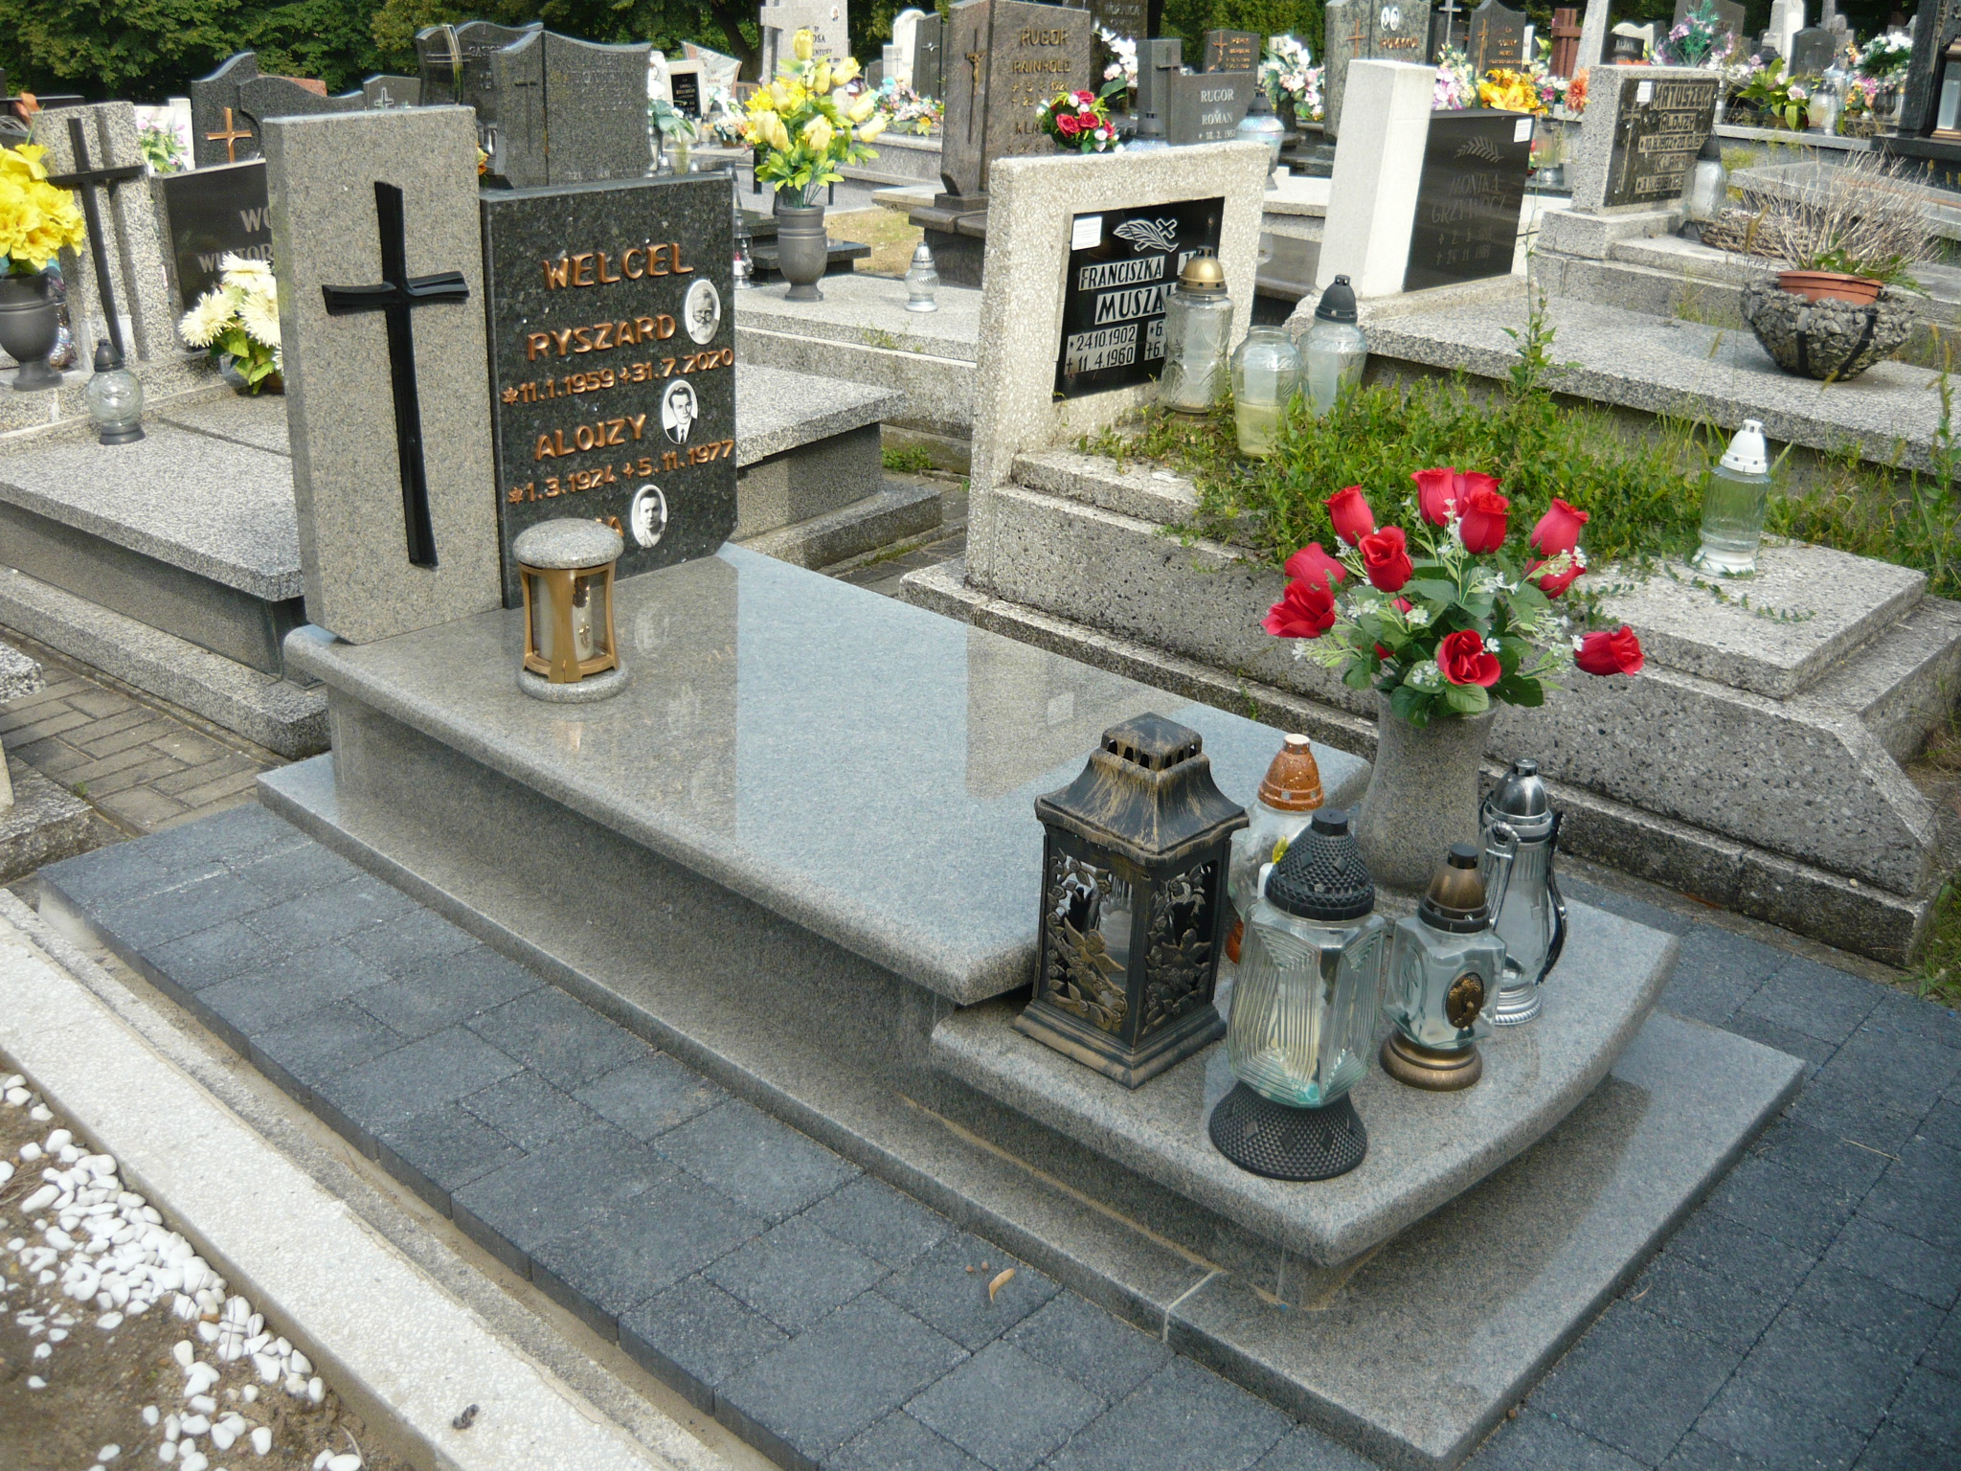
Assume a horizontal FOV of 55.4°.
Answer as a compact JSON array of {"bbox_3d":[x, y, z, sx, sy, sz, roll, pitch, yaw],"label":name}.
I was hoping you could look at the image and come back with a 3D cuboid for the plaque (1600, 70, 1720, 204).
[{"bbox_3d":[2.152,-1.876,5.900,0.035,0.390,0.710,21,30,40],"label":"plaque"}]

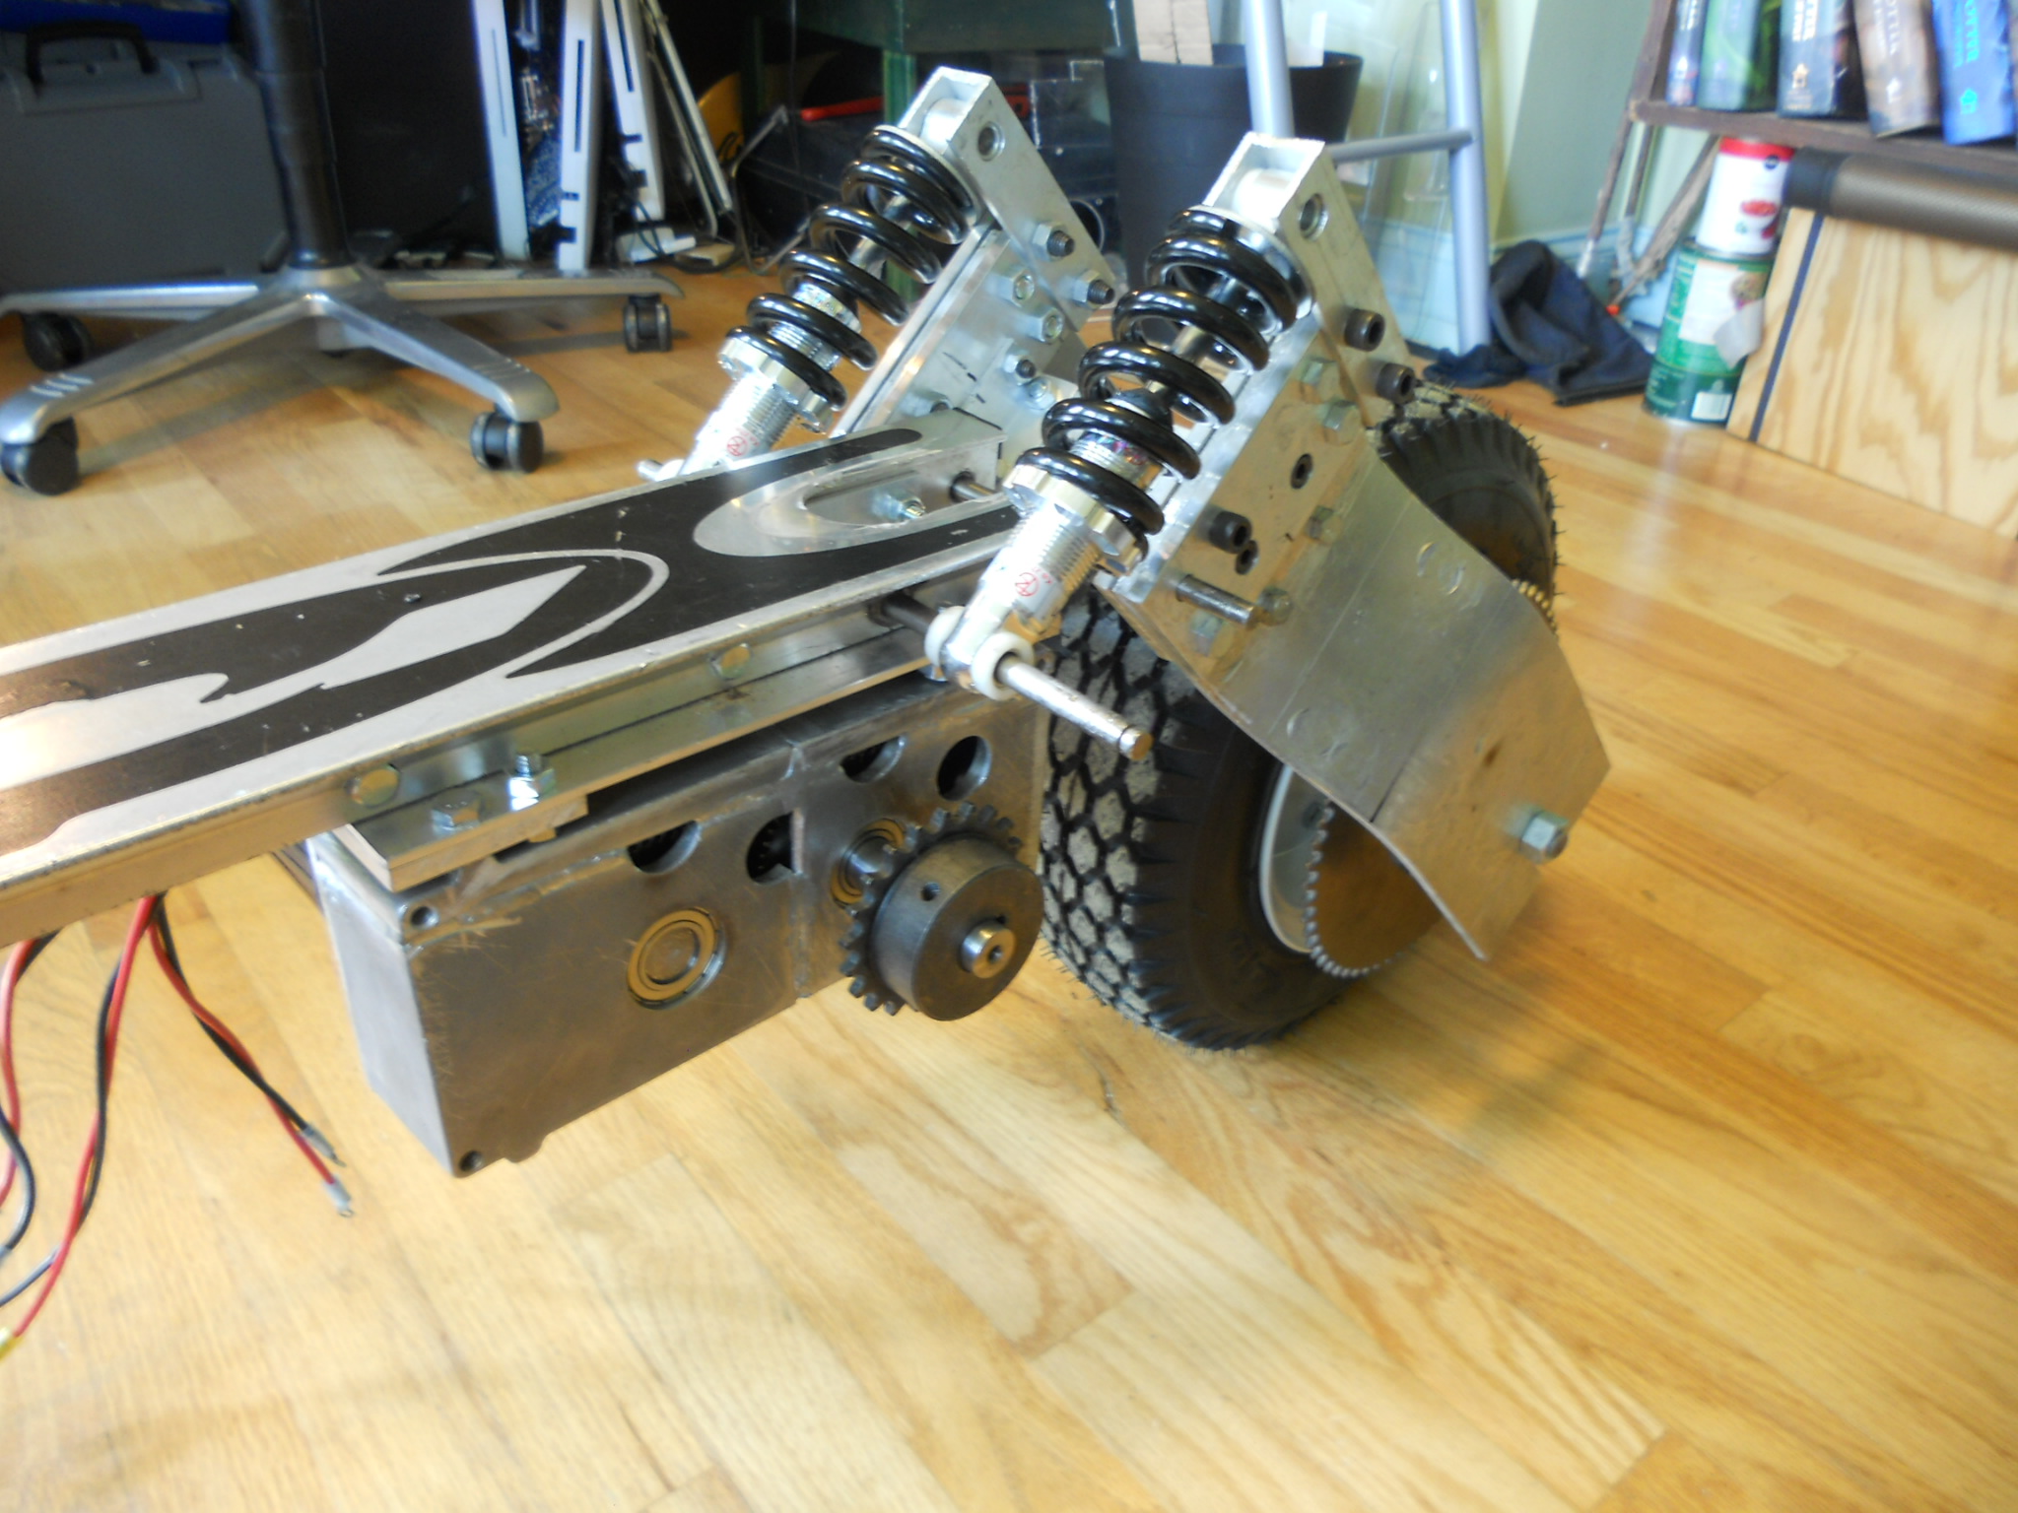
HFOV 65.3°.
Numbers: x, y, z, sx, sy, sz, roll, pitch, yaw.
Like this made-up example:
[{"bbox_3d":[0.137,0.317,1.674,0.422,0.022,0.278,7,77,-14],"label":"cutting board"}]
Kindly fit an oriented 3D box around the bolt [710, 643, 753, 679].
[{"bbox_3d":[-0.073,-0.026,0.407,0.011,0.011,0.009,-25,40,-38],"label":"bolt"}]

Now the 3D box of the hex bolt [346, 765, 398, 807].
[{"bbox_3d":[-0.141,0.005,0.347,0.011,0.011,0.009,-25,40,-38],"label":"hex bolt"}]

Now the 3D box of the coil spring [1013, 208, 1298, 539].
[{"bbox_3d":[0.045,-0.109,0.462,0.047,0.087,0.047,29,-5,37],"label":"coil spring"}]

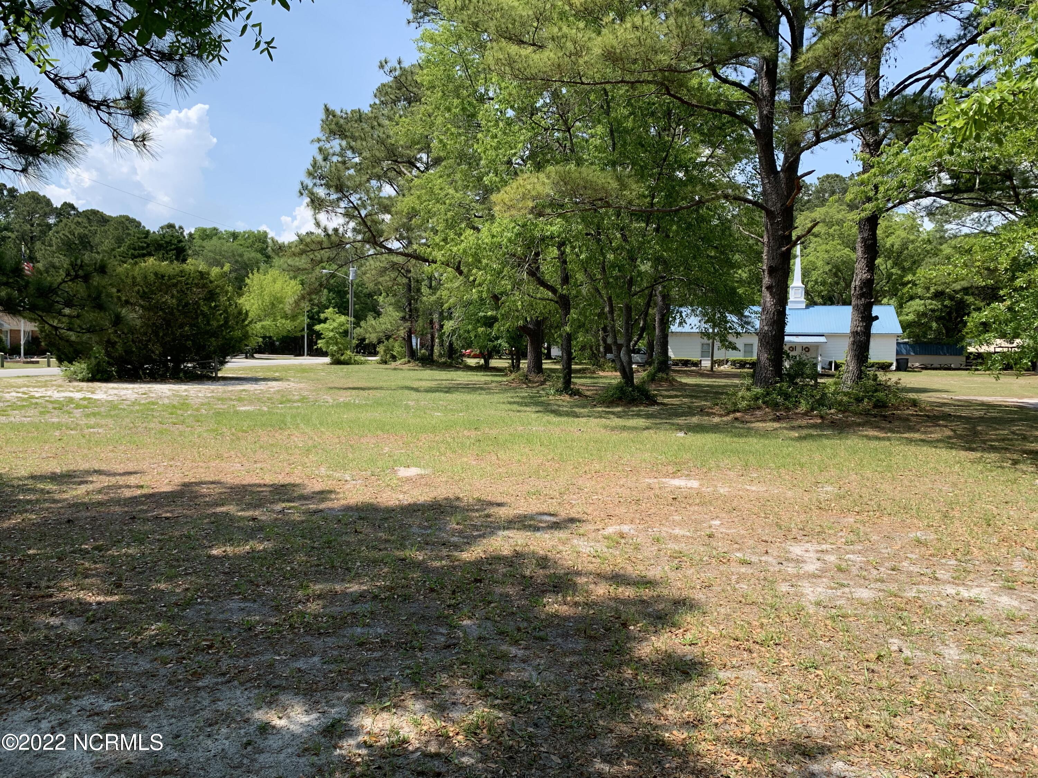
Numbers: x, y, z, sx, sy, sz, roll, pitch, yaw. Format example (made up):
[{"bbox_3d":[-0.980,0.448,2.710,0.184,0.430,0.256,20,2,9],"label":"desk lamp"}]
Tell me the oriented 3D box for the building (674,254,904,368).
[{"bbox_3d":[23.106,-7.486,69.345,18.946,11.031,9.756,2,3,16],"label":"building"}]

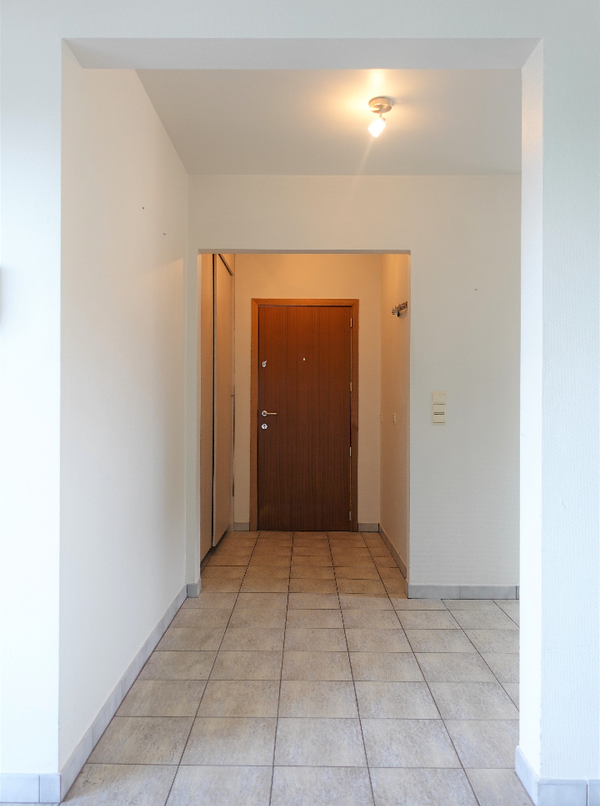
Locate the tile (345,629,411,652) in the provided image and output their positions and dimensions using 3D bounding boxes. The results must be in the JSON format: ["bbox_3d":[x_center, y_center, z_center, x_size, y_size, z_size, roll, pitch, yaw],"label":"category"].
[{"bbox_3d":[0.379,1.167,2.934,0.299,0.010,0.294,0,0,0],"label":"tile"}]

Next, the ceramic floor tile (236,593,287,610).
[{"bbox_3d":[-0.218,1.158,3.503,0.298,0.010,0.293,0,0,1],"label":"ceramic floor tile"}]

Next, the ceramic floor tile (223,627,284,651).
[{"bbox_3d":[-0.224,1.157,2.921,0.298,0.010,0.293,0,0,1],"label":"ceramic floor tile"}]

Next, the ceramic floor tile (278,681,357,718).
[{"bbox_3d":[0.071,1.167,2.360,0.300,0.010,0.297,0,0,0],"label":"ceramic floor tile"}]

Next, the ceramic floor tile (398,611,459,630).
[{"bbox_3d":[0.683,1.169,3.224,0.299,0.010,0.294,0,0,0],"label":"ceramic floor tile"}]

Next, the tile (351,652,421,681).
[{"bbox_3d":[0.374,1.159,2.625,0.298,0.010,0.293,0,0,1],"label":"tile"}]

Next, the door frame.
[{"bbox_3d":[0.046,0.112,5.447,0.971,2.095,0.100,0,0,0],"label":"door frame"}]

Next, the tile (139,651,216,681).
[{"bbox_3d":[-0.530,1.165,2.660,0.300,0.010,0.297,0,0,0],"label":"tile"}]

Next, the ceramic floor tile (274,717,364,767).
[{"bbox_3d":[0.068,1.164,2.060,0.299,0.010,0.292,0,0,0],"label":"ceramic floor tile"}]

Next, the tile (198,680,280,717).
[{"bbox_3d":[-0.232,1.162,2.356,0.299,0.010,0.292,0,0,0],"label":"tile"}]

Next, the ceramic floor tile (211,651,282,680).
[{"bbox_3d":[-0.229,1.162,2.648,0.299,0.010,0.292,0,0,0],"label":"ceramic floor tile"}]

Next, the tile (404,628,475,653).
[{"bbox_3d":[0.679,1.167,2.934,0.299,0.010,0.292,0,0,0],"label":"tile"}]

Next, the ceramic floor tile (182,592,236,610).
[{"bbox_3d":[-0.522,1.164,3.527,0.299,0.010,0.294,0,0,0],"label":"ceramic floor tile"}]

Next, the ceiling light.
[{"bbox_3d":[0.368,-1.283,2.716,0.110,0.155,0.110,0,0,0],"label":"ceiling light"}]

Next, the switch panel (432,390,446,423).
[{"bbox_3d":[0.825,0.031,3.547,0.083,0.200,0.013,0,0,1],"label":"switch panel"}]

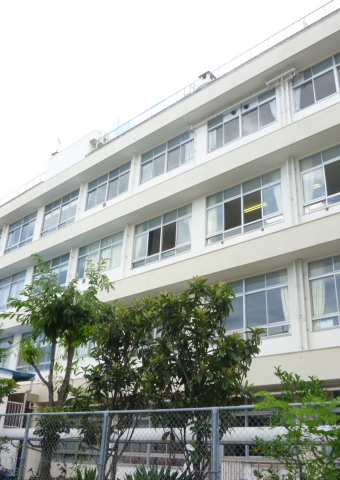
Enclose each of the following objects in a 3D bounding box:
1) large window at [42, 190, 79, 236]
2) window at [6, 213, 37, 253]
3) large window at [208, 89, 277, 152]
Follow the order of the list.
[{"bbox_3d":[-6.406,-1.488,26.969,3.383,2.146,0.150,-19,-33,38],"label":"large window"},{"bbox_3d":[-9.523,-0.409,29.560,3.381,2.146,0.150,-19,-33,38],"label":"window"},{"bbox_3d":[3.010,-5.052,19.884,3.459,1.710,0.180,-19,-33,38],"label":"large window"}]

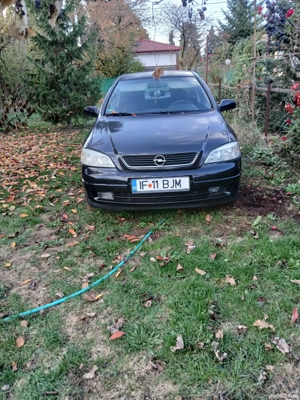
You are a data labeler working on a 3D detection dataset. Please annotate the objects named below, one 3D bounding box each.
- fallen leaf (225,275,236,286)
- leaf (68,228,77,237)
[{"bbox_3d":[0.575,0.576,2.153,0.060,0.025,0.101,-4,23,-2],"label":"fallen leaf"},{"bbox_3d":[-0.709,0.321,2.775,0.043,0.040,0.121,-19,27,-35],"label":"leaf"}]

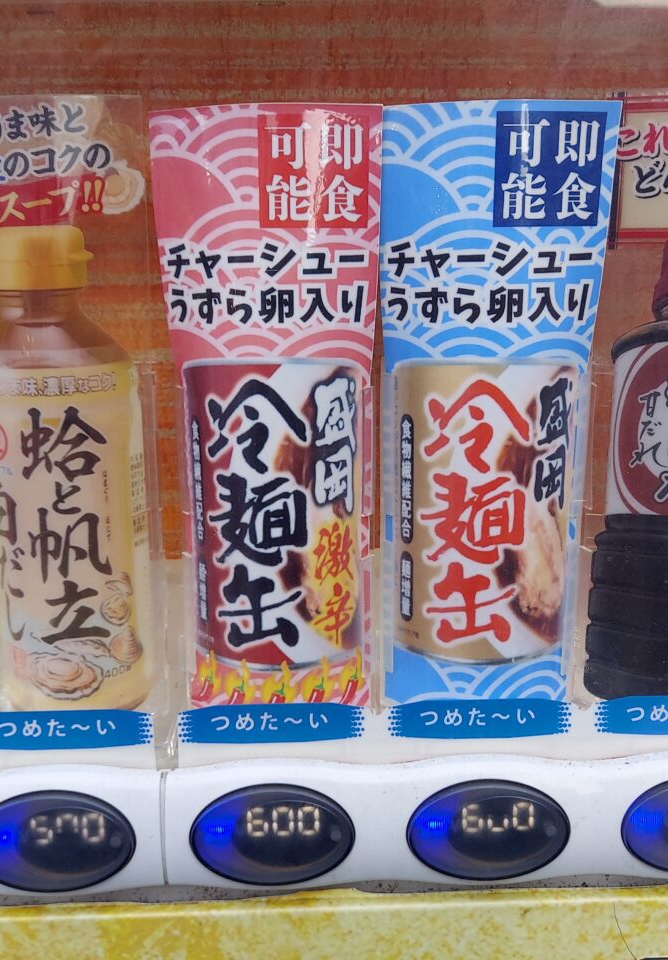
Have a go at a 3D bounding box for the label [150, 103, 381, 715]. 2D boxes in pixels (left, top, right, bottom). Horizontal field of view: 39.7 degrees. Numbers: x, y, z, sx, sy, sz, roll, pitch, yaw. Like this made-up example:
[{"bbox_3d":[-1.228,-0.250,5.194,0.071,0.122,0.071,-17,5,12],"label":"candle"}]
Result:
[{"bbox_3d":[-0.021,-0.019,0.339,0.080,0.222,0.025,-1,11,-1],"label":"label"}]

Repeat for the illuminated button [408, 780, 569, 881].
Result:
[{"bbox_3d":[0.057,0.130,0.343,0.060,0.040,0.010,-1,11,-1],"label":"illuminated button"}]

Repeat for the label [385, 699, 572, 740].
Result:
[{"bbox_3d":[0.056,0.092,0.356,0.070,0.016,0.004,-1,11,-1],"label":"label"}]

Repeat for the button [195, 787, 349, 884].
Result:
[{"bbox_3d":[-0.023,0.131,0.341,0.060,0.040,0.010,-1,11,-1],"label":"button"}]

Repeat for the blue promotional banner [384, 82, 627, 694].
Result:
[{"bbox_3d":[0.059,-0.021,0.341,0.080,0.222,0.025,-1,11,-1],"label":"blue promotional banner"}]

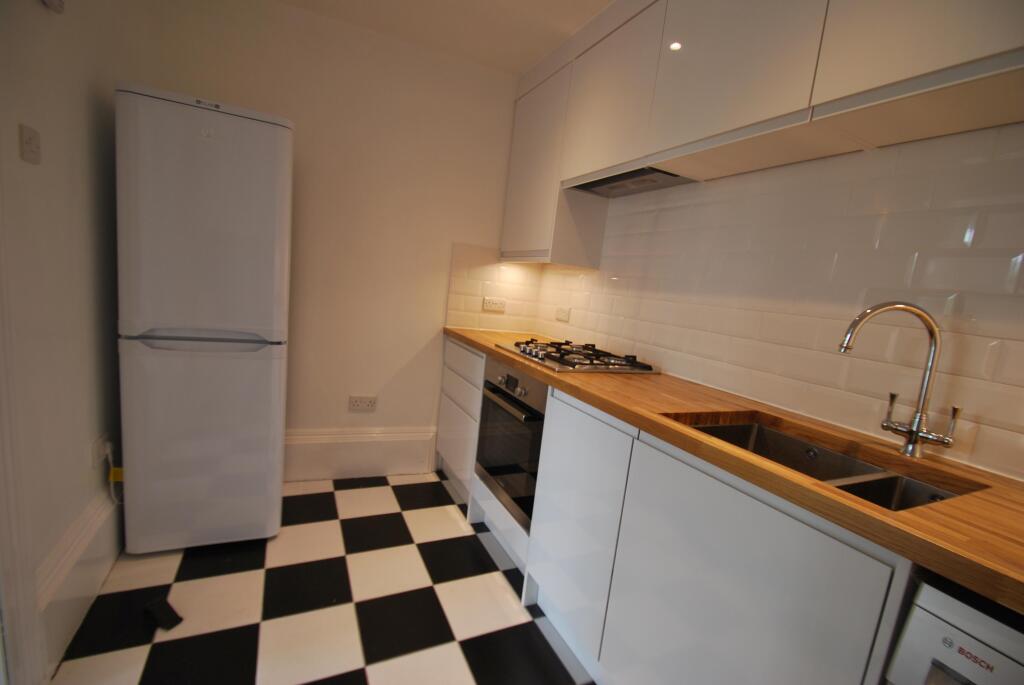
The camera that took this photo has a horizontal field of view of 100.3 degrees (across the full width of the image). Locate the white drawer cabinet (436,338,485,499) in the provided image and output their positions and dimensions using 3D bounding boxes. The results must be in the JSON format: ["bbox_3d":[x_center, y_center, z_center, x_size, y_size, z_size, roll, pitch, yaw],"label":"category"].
[{"bbox_3d":[-0.058,0.400,2.534,0.570,0.750,0.598,3,8,-28],"label":"white drawer cabinet"}]

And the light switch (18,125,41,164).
[{"bbox_3d":[-1.175,-0.485,1.043,0.012,0.086,0.086,3,8,-28],"label":"light switch"}]

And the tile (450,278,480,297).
[{"bbox_3d":[-0.287,-0.341,2.674,0.198,0.100,0.008,3,8,-28],"label":"tile"}]

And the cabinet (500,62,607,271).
[{"bbox_3d":[0.253,-0.949,2.504,0.315,0.993,0.590,3,8,-28],"label":"cabinet"}]

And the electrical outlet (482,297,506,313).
[{"bbox_3d":[-0.110,-0.232,2.784,0.146,0.086,0.012,3,8,-28],"label":"electrical outlet"}]

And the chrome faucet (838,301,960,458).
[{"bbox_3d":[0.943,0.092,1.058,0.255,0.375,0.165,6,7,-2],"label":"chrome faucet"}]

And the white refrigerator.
[{"bbox_3d":[-1.322,-0.039,1.918,0.545,1.761,0.575,3,8,-28],"label":"white refrigerator"}]

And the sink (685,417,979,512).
[{"bbox_3d":[0.721,0.370,1.087,0.415,0.195,0.540,3,8,-28],"label":"sink"}]

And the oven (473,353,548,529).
[{"bbox_3d":[0.201,0.425,1.998,0.560,0.593,0.580,3,8,-28],"label":"oven"}]

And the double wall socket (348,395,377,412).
[{"bbox_3d":[-0.881,0.368,2.530,0.146,0.088,0.012,3,8,-28],"label":"double wall socket"}]

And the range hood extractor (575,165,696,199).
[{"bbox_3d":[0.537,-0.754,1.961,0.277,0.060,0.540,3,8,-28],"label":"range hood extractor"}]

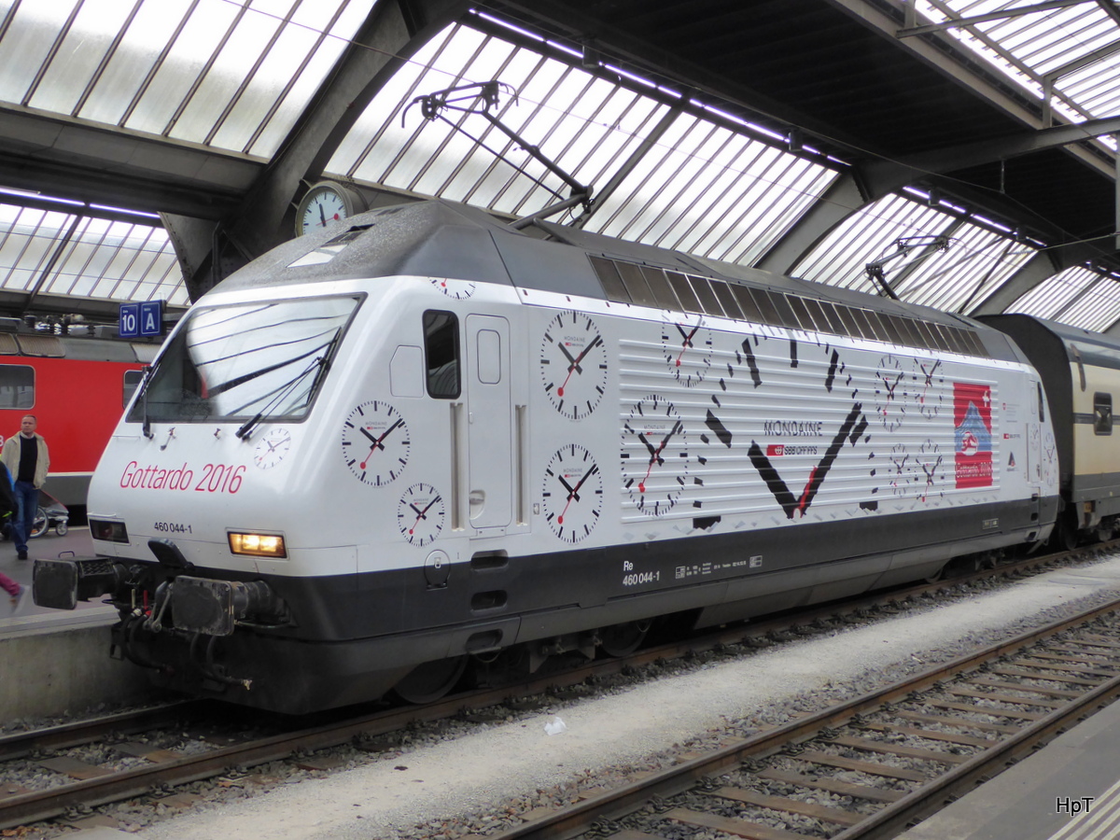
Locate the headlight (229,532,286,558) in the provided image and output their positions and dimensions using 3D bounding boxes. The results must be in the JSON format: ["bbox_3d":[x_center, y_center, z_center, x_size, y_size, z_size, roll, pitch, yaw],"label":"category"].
[{"bbox_3d":[-2.105,0.872,8.859,0.550,0.165,0.100,0,8,31],"label":"headlight"}]

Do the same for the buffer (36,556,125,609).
[{"bbox_3d":[-3.658,1.251,9.798,0.570,0.360,0.585,0,-1,37],"label":"buffer"}]

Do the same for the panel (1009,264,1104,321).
[{"bbox_3d":[15.922,-4.098,41.748,2.866,0.120,6.291,-47,-27,27],"label":"panel"}]

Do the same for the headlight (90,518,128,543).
[{"bbox_3d":[-3.534,0.882,9.955,0.550,0.165,0.100,-1,8,43],"label":"headlight"}]

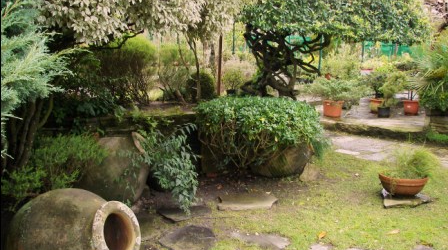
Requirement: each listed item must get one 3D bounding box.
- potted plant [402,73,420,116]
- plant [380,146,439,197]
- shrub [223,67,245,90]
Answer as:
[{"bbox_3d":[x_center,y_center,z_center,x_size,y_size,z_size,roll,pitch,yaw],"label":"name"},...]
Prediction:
[{"bbox_3d":[3.737,-0.612,9.285,0.380,0.820,0.380,0,10,0],"label":"potted plant"},{"bbox_3d":[1.947,0.455,4.904,0.550,0.420,0.500,0,10,0],"label":"plant"},{"bbox_3d":[0.189,-0.921,9.281,0.430,0.410,0.420,0,10,0],"label":"shrub"}]

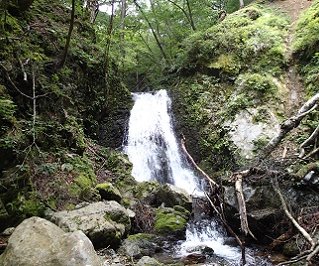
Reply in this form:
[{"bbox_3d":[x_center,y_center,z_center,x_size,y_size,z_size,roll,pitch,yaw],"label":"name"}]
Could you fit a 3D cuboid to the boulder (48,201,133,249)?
[{"bbox_3d":[-1.174,1.535,4.300,1.350,0.720,0.950,1,-4,-12],"label":"boulder"}]

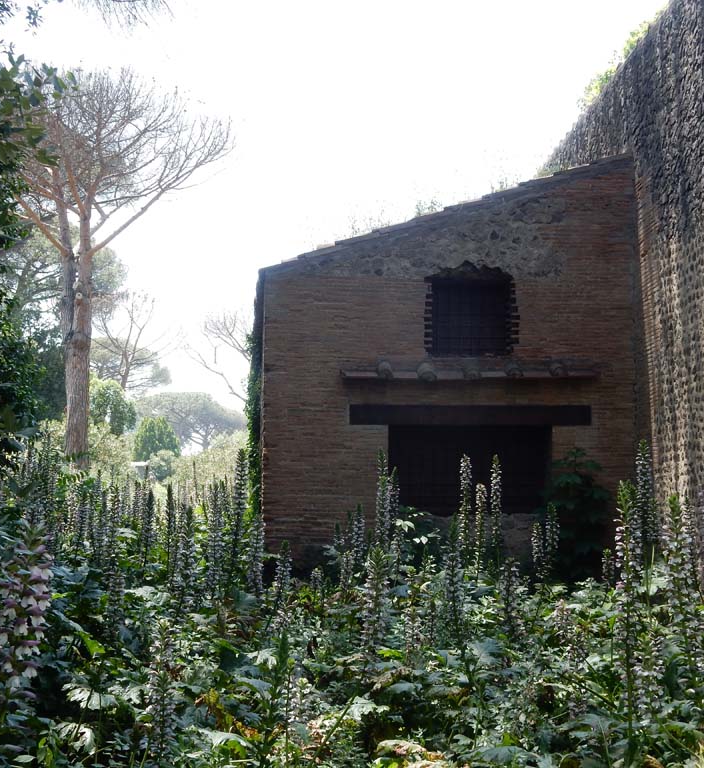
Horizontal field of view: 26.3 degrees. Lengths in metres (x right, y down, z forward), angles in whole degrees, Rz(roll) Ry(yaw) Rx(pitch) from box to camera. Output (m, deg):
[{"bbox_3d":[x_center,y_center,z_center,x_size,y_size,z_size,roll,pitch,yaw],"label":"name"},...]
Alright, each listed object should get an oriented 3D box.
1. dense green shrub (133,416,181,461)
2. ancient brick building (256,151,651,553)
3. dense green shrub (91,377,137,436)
[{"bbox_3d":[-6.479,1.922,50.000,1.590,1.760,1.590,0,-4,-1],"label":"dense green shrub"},{"bbox_3d":[1.108,0.129,20.996,4.700,5.450,5.000,0,-4,-1],"label":"ancient brick building"},{"bbox_3d":[-8.255,0.879,52.000,1.720,2.340,1.720,0,-4,-1],"label":"dense green shrub"}]

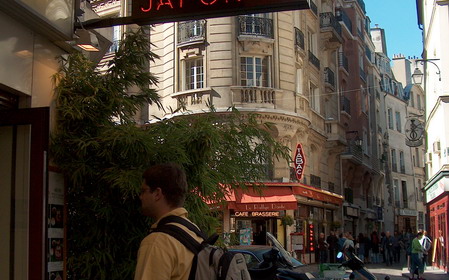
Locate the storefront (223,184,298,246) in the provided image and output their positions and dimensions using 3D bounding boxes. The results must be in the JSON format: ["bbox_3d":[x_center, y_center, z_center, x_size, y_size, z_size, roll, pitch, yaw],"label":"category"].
[{"bbox_3d":[1.920,4.481,33.977,4.259,4.223,1.200,2,-9,-22],"label":"storefront"}]

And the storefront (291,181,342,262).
[{"bbox_3d":[5.750,5.320,40.048,1.100,4.199,11.000,-5,-9,22],"label":"storefront"}]

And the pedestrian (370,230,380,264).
[{"bbox_3d":[7.556,5.383,32.000,0.500,1.720,0.360,-1,-8,6],"label":"pedestrian"}]

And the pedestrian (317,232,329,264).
[{"bbox_3d":[5.210,5.789,34.305,0.580,1.670,0.420,1,-9,-14],"label":"pedestrian"}]

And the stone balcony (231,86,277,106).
[{"bbox_3d":[1.474,-2.212,34.472,2.598,1.095,0.750,2,-9,-22],"label":"stone balcony"}]

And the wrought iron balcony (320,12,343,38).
[{"bbox_3d":[7.585,-7.966,45.493,0.750,1.235,3.300,-5,-9,22],"label":"wrought iron balcony"}]

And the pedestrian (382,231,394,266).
[{"bbox_3d":[7.948,5.259,31.000,0.520,1.740,0.400,-1,-8,6],"label":"pedestrian"}]

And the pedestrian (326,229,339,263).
[{"bbox_3d":[5.826,5.807,34.806,0.600,1.750,0.420,-1,-9,-3],"label":"pedestrian"}]

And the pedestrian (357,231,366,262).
[{"bbox_3d":[7.269,5.704,34.000,0.480,1.660,0.340,-1,-8,6],"label":"pedestrian"}]

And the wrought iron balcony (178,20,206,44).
[{"bbox_3d":[-1.400,-4.748,28.300,1.220,1.000,0.320,-4,-9,27],"label":"wrought iron balcony"}]

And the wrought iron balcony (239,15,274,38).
[{"bbox_3d":[1.382,-4.999,28.300,1.420,1.000,0.360,2,-8,-15],"label":"wrought iron balcony"}]

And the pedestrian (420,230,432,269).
[{"bbox_3d":[9.016,4.874,28.600,0.520,1.700,0.400,4,-9,-30],"label":"pedestrian"}]

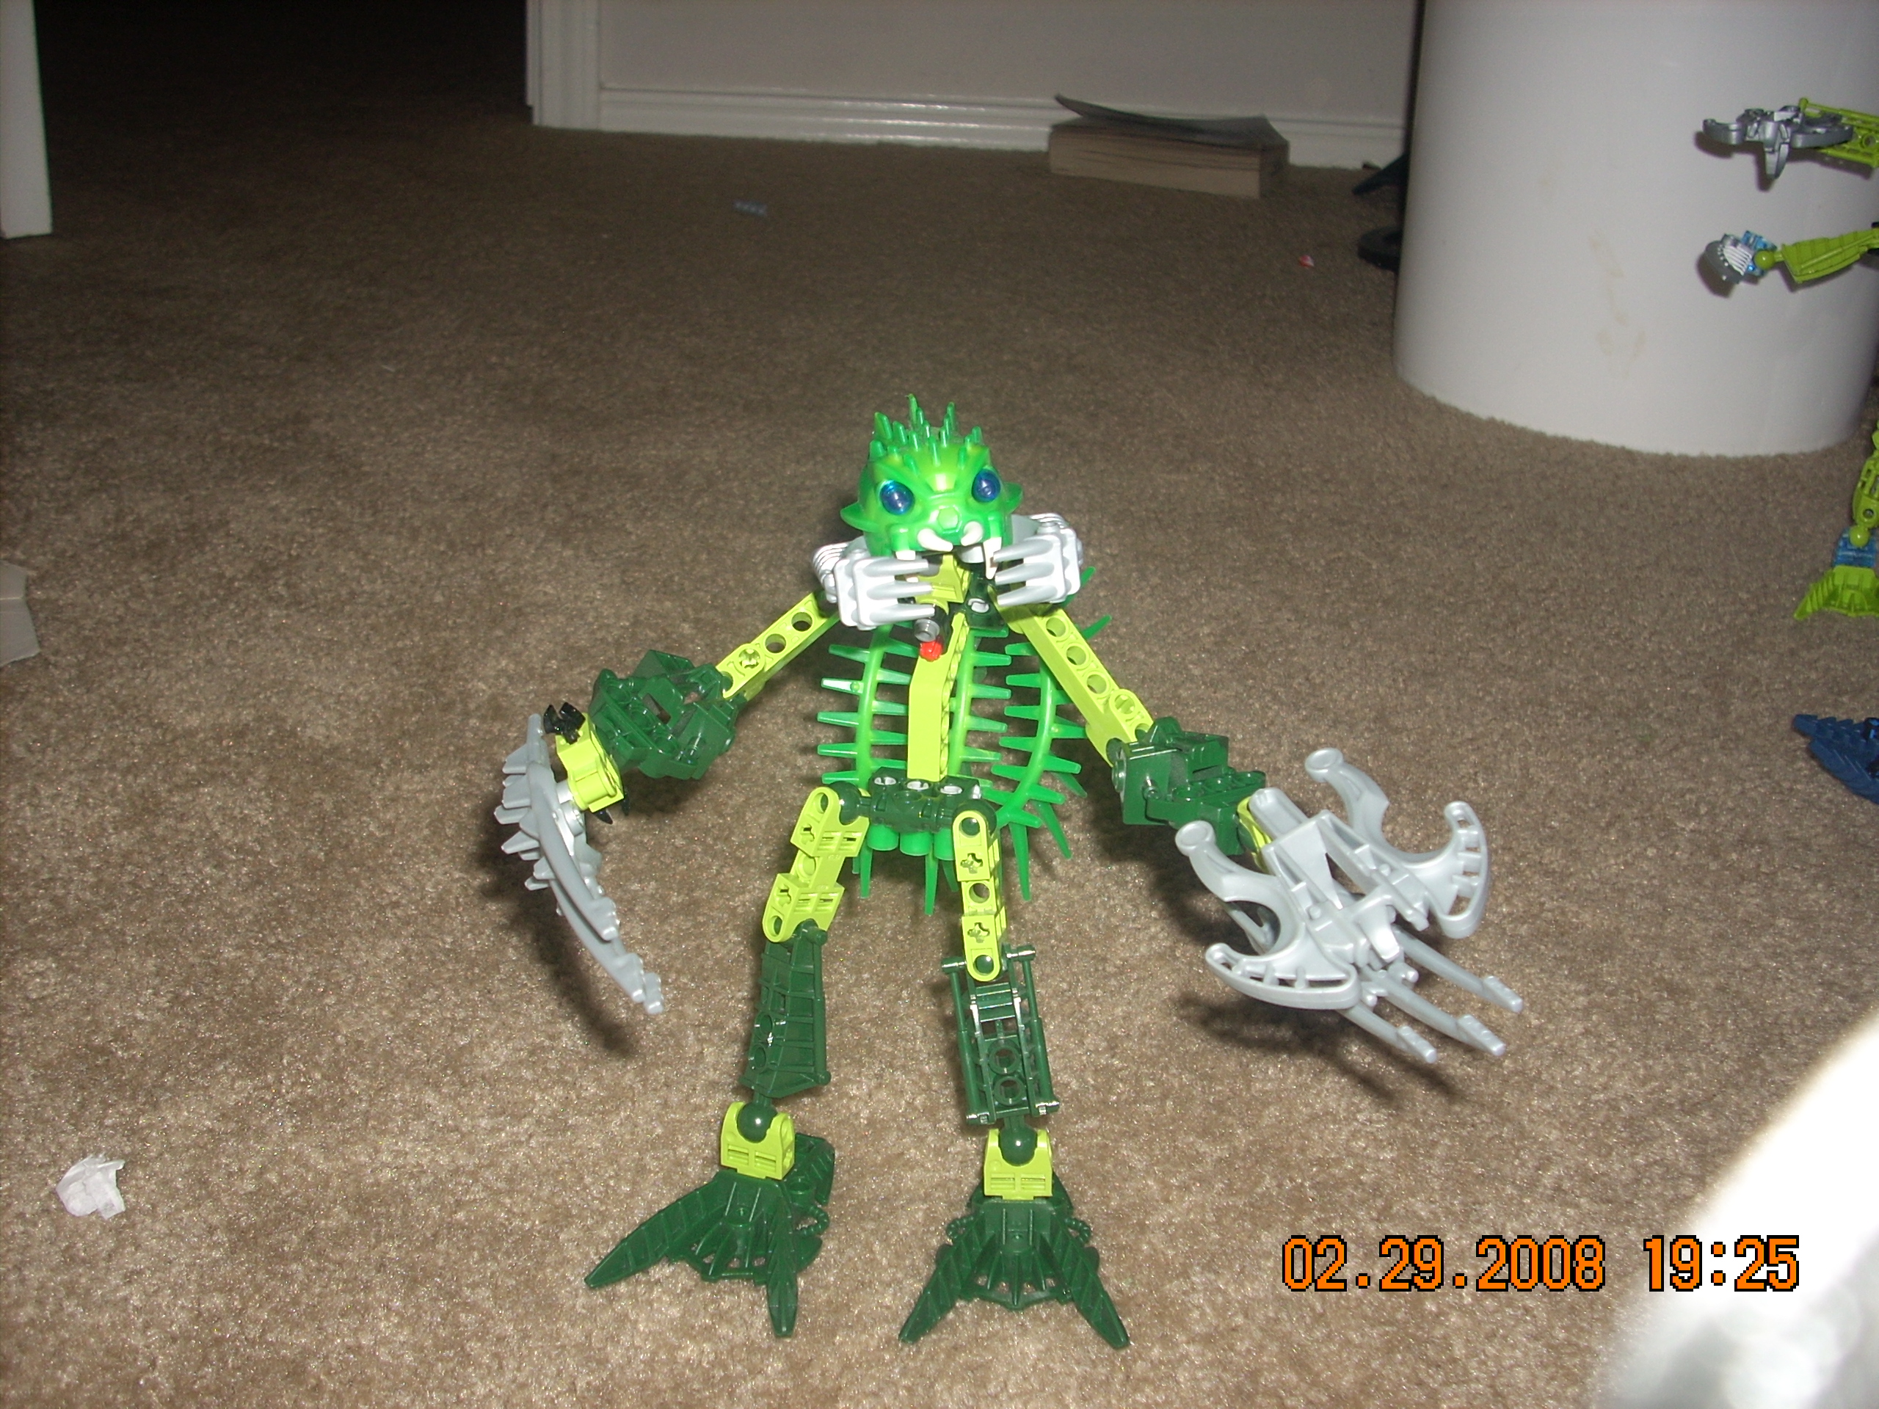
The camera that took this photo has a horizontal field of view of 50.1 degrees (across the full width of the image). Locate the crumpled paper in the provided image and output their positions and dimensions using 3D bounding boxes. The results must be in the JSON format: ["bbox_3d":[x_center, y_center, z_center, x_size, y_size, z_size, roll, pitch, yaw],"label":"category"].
[{"bbox_3d":[-0.196,0.111,0.464,0.016,0.009,0.013,-7,24,-24],"label":"crumpled paper"}]

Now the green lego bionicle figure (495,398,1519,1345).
[{"bbox_3d":[0.018,0.031,0.446,0.211,0.193,0.116,6,22,6],"label":"green lego bionicle figure"}]

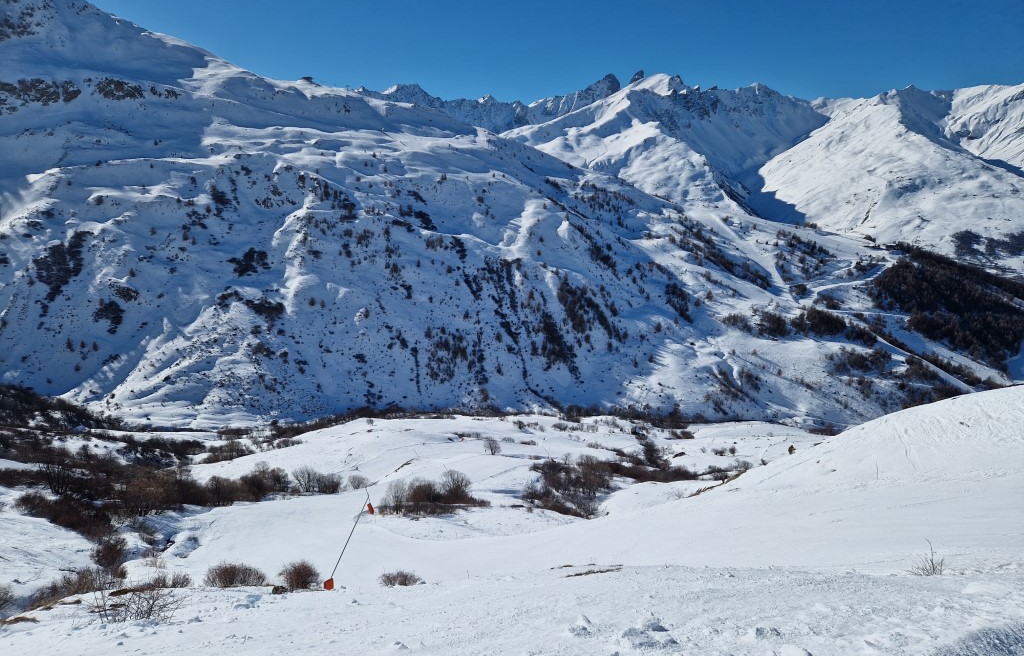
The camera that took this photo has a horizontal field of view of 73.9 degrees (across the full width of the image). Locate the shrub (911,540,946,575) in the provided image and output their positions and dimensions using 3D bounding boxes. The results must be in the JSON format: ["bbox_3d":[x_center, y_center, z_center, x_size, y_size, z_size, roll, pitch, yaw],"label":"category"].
[{"bbox_3d":[8.570,4.743,14.000,0.741,0.740,0.630,4,7,32],"label":"shrub"}]

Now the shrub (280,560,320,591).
[{"bbox_3d":[-10.569,12.368,34.000,1.999,1.500,1.799,-2,6,-18],"label":"shrub"}]

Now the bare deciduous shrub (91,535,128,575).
[{"bbox_3d":[-29.578,16.645,50.000,2.792,2.750,2.513,-4,7,-31],"label":"bare deciduous shrub"}]

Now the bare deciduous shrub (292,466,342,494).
[{"bbox_3d":[-28.586,22.413,100.000,7.349,3.900,5.511,-2,6,-16],"label":"bare deciduous shrub"}]

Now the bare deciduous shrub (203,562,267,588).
[{"bbox_3d":[-13.459,12.004,33.000,3.104,1.250,1.862,-3,7,-23],"label":"bare deciduous shrub"}]

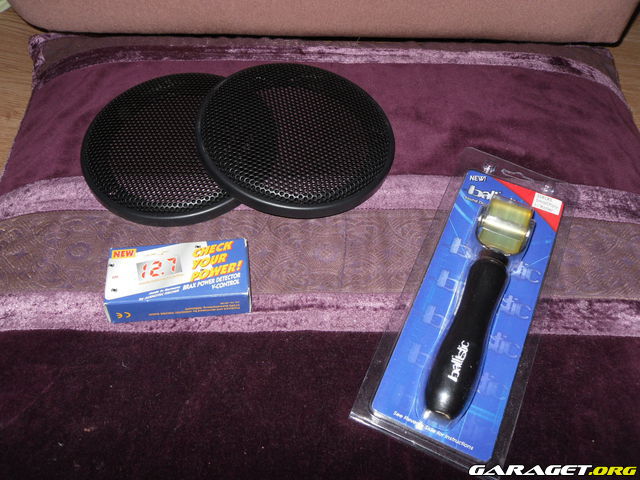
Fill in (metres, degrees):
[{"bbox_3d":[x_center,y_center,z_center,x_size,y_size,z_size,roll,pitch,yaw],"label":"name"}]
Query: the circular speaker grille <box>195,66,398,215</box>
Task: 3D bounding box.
[{"bbox_3d":[-0.018,-0.092,0.546,0.168,0.019,0.168,5,55,-7],"label":"circular speaker grille"}]

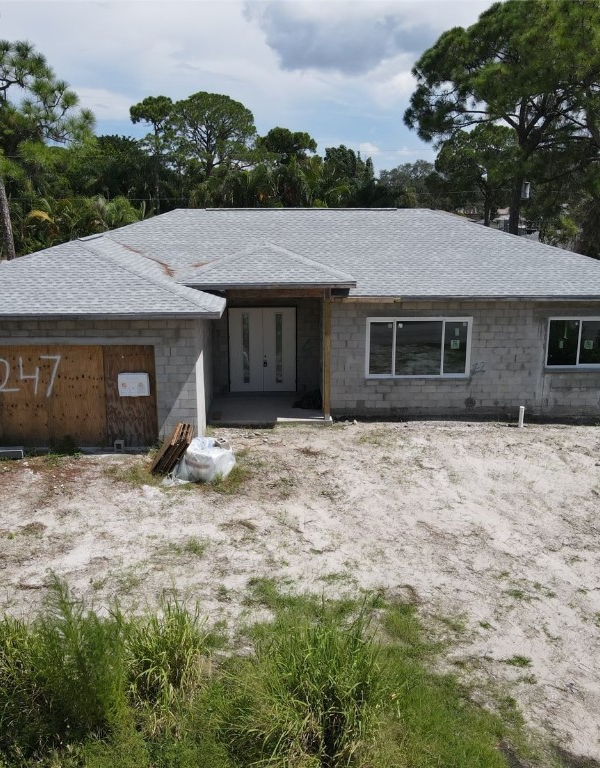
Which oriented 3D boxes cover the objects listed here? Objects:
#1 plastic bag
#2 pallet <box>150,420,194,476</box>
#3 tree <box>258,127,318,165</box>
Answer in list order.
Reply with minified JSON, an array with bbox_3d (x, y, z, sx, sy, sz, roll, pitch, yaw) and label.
[{"bbox_3d":[-1.944,1.561,14.845,1.020,0.620,1.000,11,17,41],"label":"plastic bag"},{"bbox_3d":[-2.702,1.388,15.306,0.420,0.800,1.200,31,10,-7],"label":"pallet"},{"bbox_3d":[-0.862,-13.498,55.384,4.795,12.346,4.795,0,13,-1],"label":"tree"}]

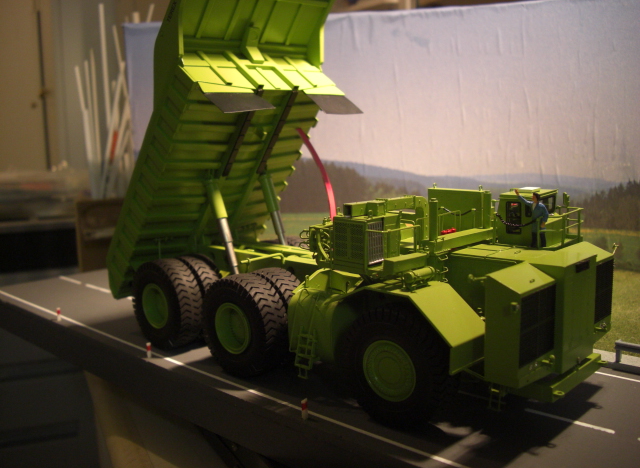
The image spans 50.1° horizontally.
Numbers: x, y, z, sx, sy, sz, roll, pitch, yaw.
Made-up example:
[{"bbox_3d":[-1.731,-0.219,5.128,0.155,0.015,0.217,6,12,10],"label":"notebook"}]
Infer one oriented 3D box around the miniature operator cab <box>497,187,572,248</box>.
[{"bbox_3d":[0.135,-0.011,0.436,0.033,0.033,0.032,7,12,44],"label":"miniature operator cab"}]

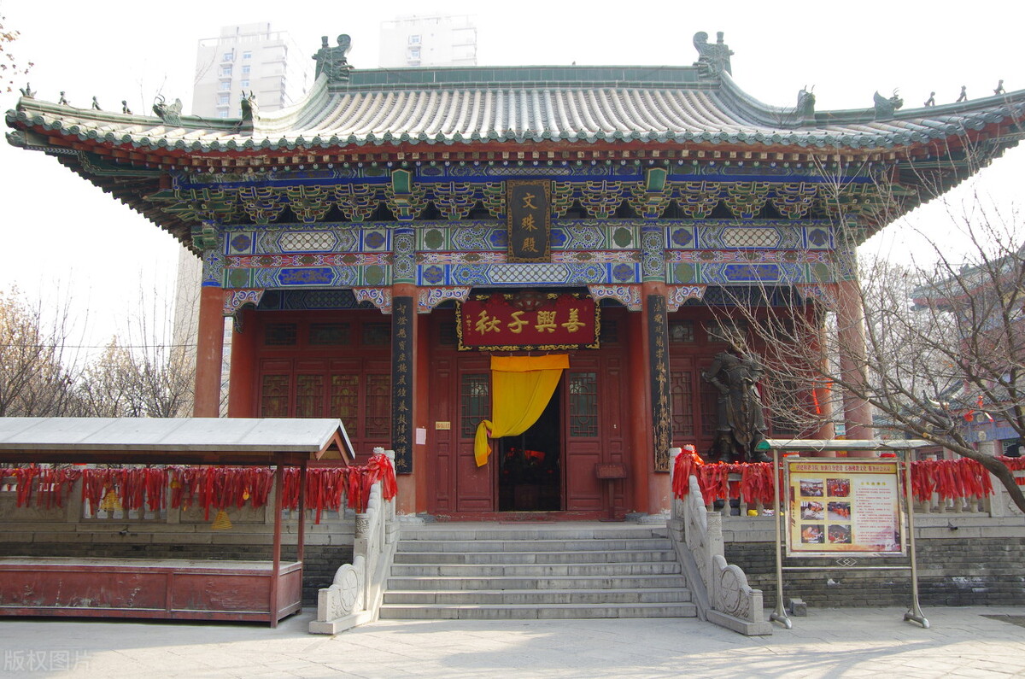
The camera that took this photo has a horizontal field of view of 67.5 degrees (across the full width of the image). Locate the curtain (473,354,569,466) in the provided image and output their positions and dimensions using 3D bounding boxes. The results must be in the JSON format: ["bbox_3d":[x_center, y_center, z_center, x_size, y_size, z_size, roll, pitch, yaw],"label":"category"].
[{"bbox_3d":[0.169,1.336,14.530,1.811,2.119,0.200,-1,-11,0],"label":"curtain"}]

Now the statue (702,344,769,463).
[{"bbox_3d":[3.886,0.964,13.374,1.110,2.360,0.720,1,-11,-6],"label":"statue"}]

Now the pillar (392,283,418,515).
[{"bbox_3d":[-1.851,0.980,13.091,0.440,3.947,0.440,-1,-11,0],"label":"pillar"}]

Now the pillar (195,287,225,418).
[{"bbox_3d":[-5.203,1.016,13.111,0.440,3.964,0.440,-1,-11,0],"label":"pillar"}]

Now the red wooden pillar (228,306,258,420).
[{"bbox_3d":[-5.187,1.305,14.701,0.440,3.988,0.440,-1,-11,0],"label":"red wooden pillar"}]

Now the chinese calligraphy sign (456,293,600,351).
[{"bbox_3d":[0.302,-0.336,14.719,2.750,1.107,0.140,-1,7,0],"label":"chinese calligraphy sign"}]

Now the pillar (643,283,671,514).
[{"bbox_3d":[2.468,0.955,13.061,0.440,3.952,0.440,-1,-11,0],"label":"pillar"}]

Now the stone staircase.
[{"bbox_3d":[0.319,3.159,10.525,3.987,0.980,1.862,-1,-11,0],"label":"stone staircase"}]

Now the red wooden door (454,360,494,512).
[{"bbox_3d":[-0.714,1.791,14.573,0.730,2.872,0.080,-1,-11,0],"label":"red wooden door"}]

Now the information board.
[{"bbox_3d":[4.067,2.048,9.370,1.466,1.182,0.100,-1,-11,2],"label":"information board"}]

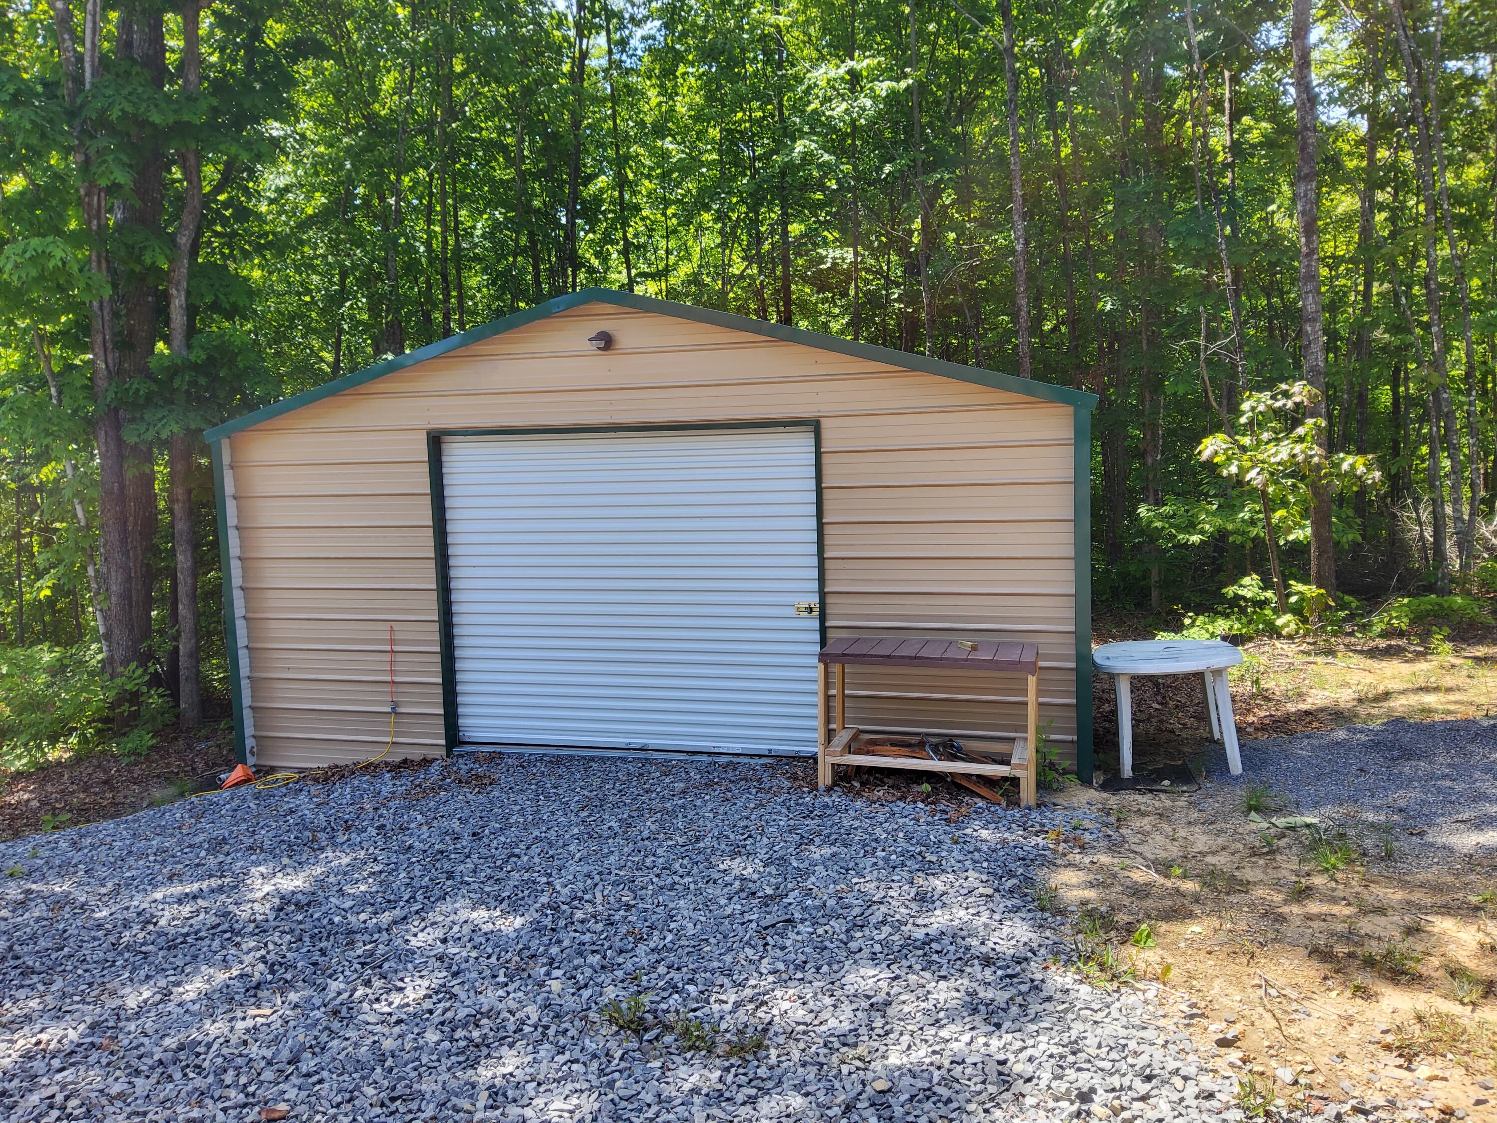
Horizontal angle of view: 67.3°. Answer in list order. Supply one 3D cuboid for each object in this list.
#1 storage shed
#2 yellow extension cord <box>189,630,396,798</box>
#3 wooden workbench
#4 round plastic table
[{"bbox_3d":[-0.107,-0.541,10.684,6.217,3.297,6.534,0,7,15],"label":"storage shed"},{"bbox_3d":[-3.269,1.088,8.055,1.416,1.158,0.544,0,7,15],"label":"yellow extension cord"},{"bbox_3d":[1.099,0.916,6.738,1.233,0.804,0.578,0,7,15],"label":"wooden workbench"},{"bbox_3d":[2.669,0.921,7.137,0.886,0.703,0.886,-3,6,15],"label":"round plastic table"}]

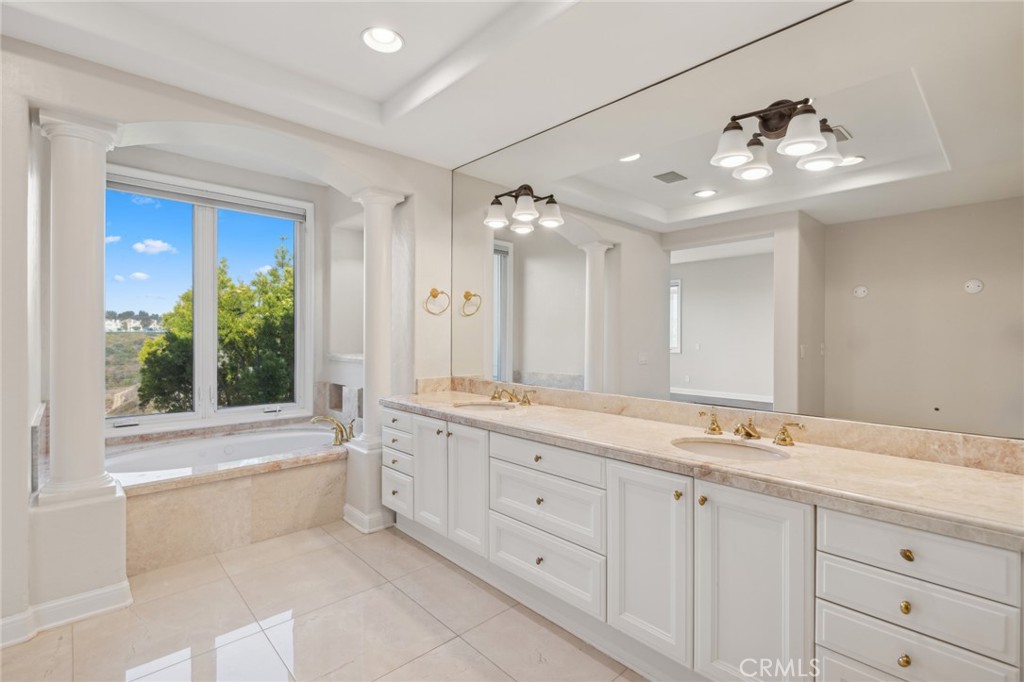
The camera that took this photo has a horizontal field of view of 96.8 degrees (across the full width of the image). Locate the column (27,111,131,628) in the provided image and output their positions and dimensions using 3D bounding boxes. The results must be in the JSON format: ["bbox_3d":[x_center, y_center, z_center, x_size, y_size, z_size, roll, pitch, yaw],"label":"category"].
[{"bbox_3d":[-1.957,0.116,2.070,0.314,2.177,0.320,0,1,-44],"label":"column"}]

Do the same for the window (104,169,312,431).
[{"bbox_3d":[-2.359,-0.277,3.494,1.624,1.876,0.098,0,1,-44],"label":"window"}]

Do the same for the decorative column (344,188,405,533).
[{"bbox_3d":[-0.909,0.111,3.074,0.320,2.177,0.320,0,1,-44],"label":"decorative column"}]

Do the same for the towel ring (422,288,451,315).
[{"bbox_3d":[-0.516,-0.282,3.164,0.178,0.182,0.074,0,1,-44],"label":"towel ring"}]

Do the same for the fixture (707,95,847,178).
[{"bbox_3d":[0.950,-0.798,1.695,0.203,0.252,0.396,0,1,-44],"label":"fixture"}]

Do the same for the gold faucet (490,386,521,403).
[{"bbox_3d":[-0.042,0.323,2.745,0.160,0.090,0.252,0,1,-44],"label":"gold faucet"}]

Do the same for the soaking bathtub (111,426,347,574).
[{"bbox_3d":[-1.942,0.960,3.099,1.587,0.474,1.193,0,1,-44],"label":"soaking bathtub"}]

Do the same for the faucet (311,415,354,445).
[{"bbox_3d":[-1.304,0.630,3.303,0.277,0.194,0.314,0,0,1],"label":"faucet"}]

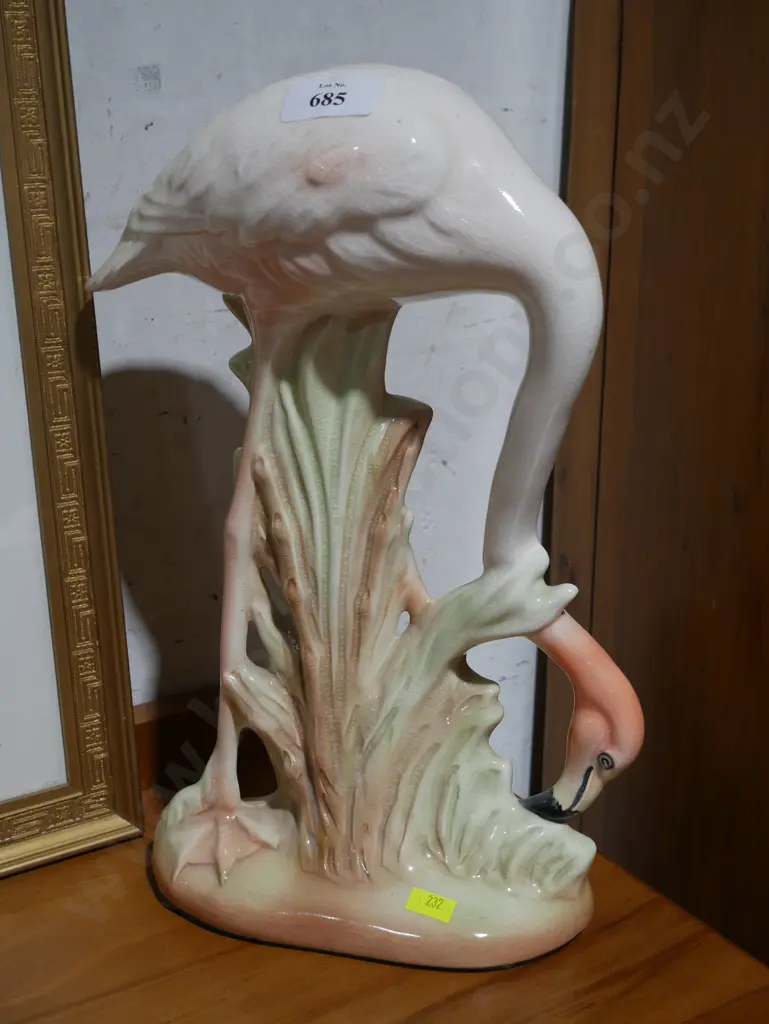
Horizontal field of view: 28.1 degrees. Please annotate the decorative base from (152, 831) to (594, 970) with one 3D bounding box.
[{"bbox_3d":[-0.009,0.172,0.767,0.230,0.041,0.116,5,18,15],"label":"decorative base"}]

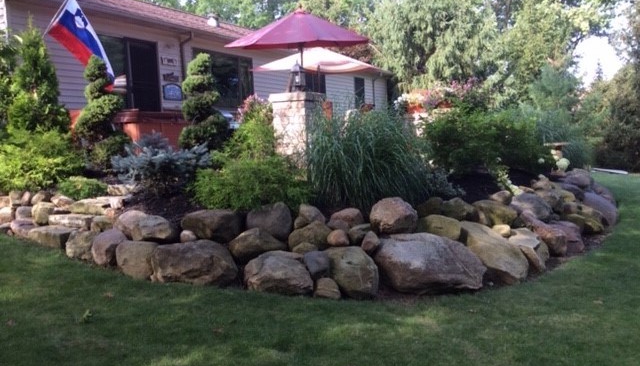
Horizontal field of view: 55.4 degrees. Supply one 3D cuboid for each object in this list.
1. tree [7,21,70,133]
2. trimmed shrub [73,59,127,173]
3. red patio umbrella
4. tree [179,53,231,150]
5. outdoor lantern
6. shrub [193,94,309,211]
[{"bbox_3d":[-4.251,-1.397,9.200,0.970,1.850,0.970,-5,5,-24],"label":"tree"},{"bbox_3d":[-3.228,-1.042,9.000,0.800,1.720,0.800,-4,5,-19],"label":"trimmed shrub"},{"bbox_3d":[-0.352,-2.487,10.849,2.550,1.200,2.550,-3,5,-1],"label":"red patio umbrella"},{"bbox_3d":[-1.744,-1.155,9.200,0.770,1.600,0.770,-4,5,-10],"label":"tree"},{"bbox_3d":[-0.332,-1.643,9.400,0.240,0.440,0.240,-1,5,23],"label":"outdoor lantern"},{"bbox_3d":[-0.843,-0.375,7.500,1.380,1.420,1.250,-3,5,-6],"label":"shrub"}]

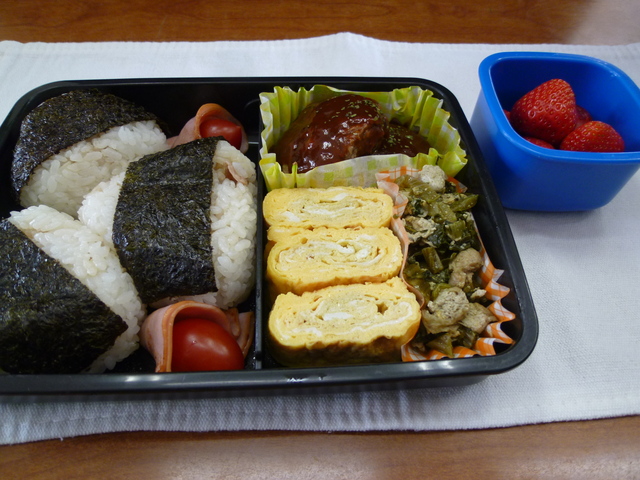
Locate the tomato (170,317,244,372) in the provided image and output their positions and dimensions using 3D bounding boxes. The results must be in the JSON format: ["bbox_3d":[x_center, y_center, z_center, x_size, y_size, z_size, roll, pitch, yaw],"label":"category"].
[{"bbox_3d":[-0.044,0.044,0.169,0.029,0.028,0.029,1,57,-1],"label":"tomato"}]

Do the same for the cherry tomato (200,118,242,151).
[{"bbox_3d":[-0.051,-0.052,0.226,0.027,0.026,0.026,1,57,-1],"label":"cherry tomato"}]

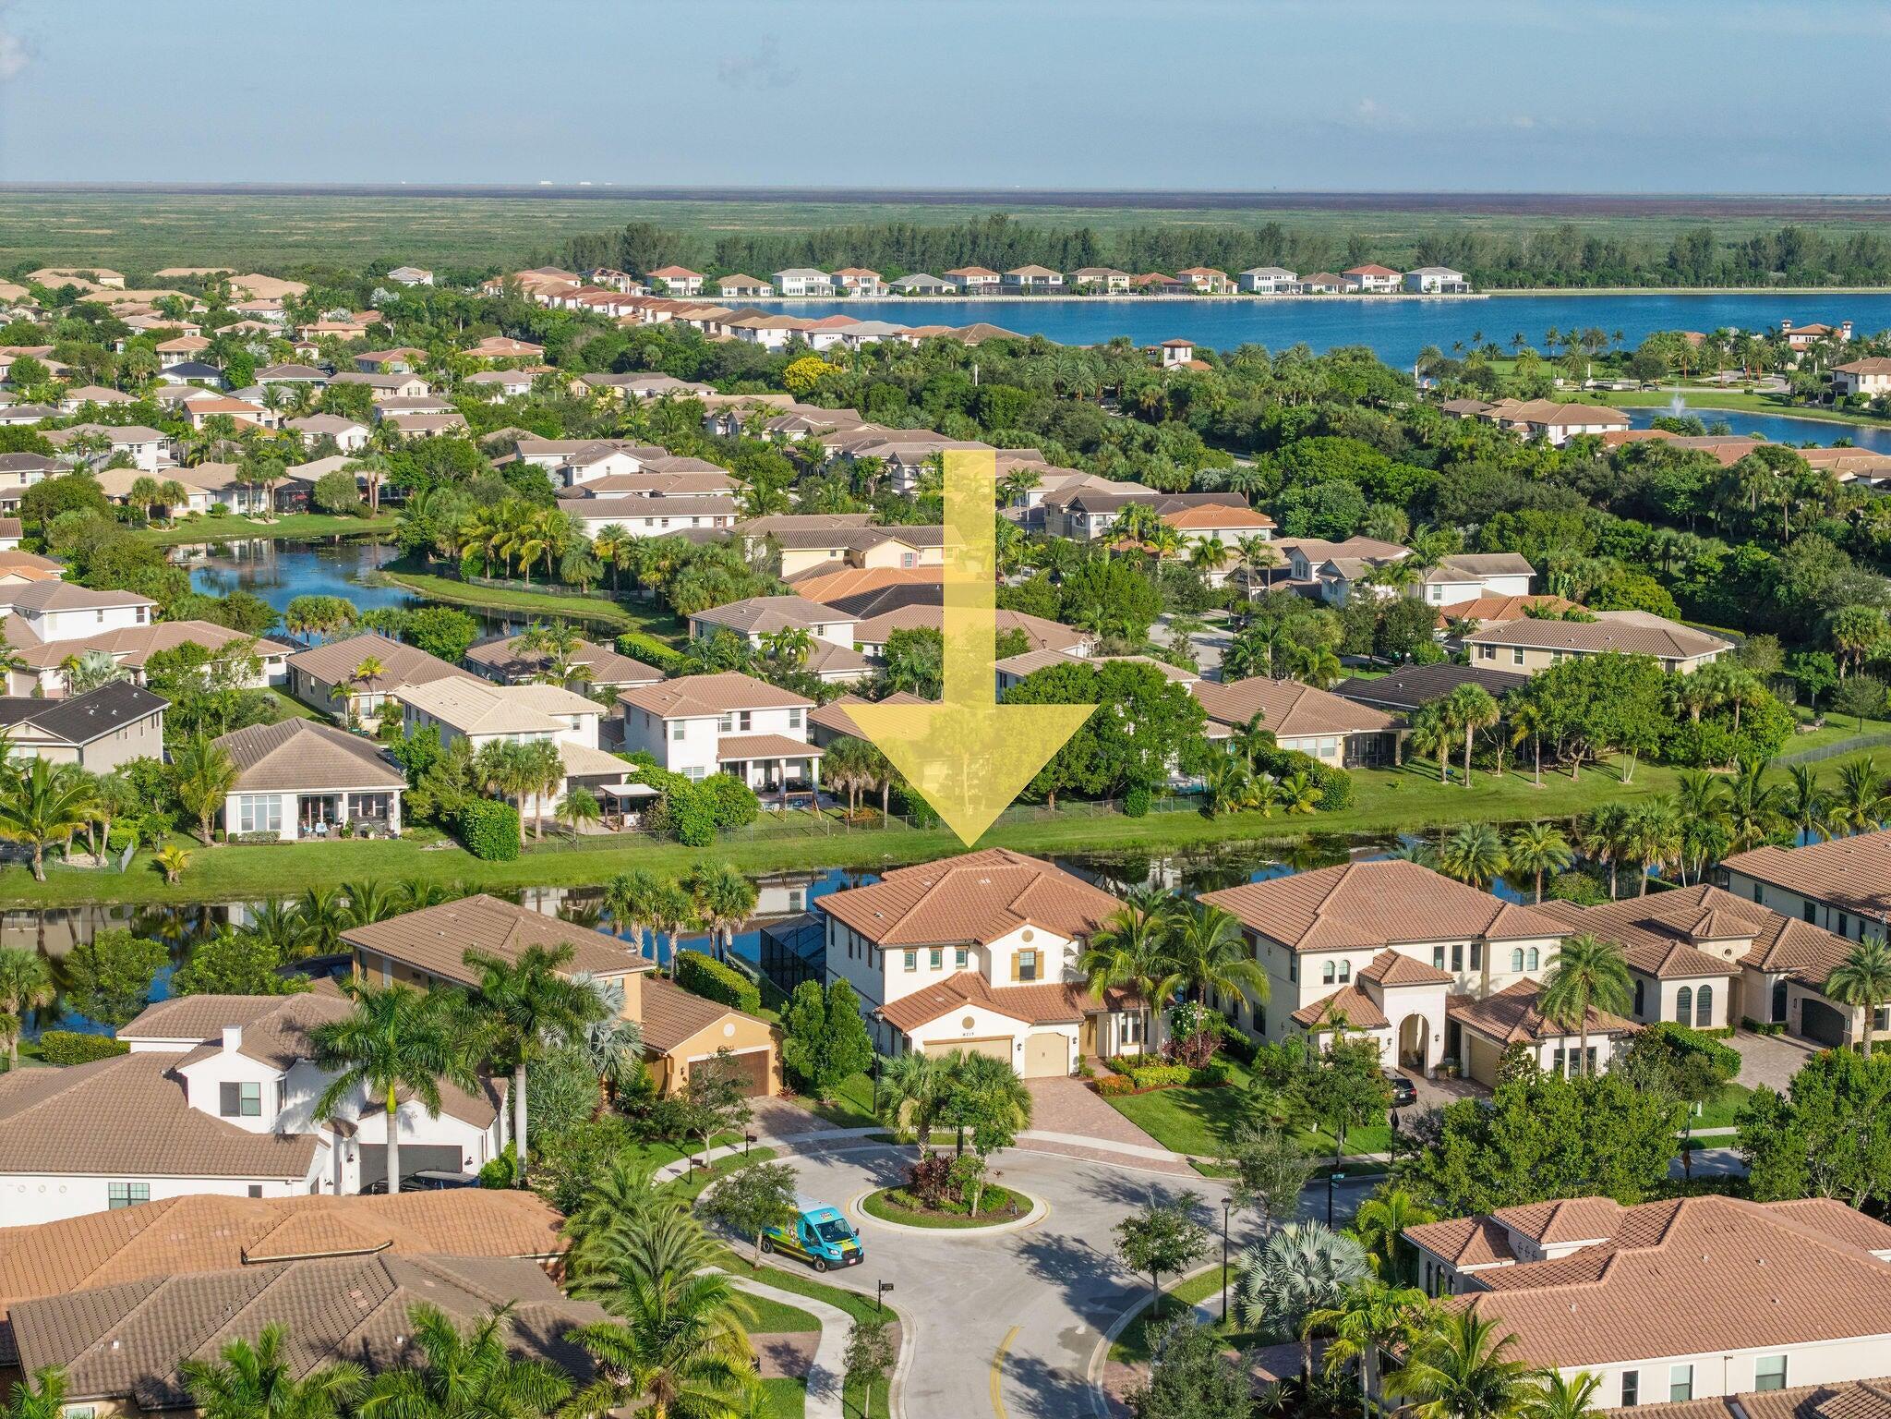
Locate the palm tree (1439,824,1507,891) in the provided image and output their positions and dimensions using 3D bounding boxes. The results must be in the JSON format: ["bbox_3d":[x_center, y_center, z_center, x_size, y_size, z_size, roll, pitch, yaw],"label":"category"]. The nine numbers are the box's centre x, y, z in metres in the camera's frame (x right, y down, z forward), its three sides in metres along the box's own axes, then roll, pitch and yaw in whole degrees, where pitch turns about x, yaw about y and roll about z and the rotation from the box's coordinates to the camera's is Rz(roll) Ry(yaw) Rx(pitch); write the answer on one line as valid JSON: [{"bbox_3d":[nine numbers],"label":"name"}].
[{"bbox_3d":[33.433,10.382,240.861,4.288,6.235,4.288,1,8,8],"label":"palm tree"}]

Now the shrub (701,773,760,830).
[{"bbox_3d":[-15.540,6.534,277.113,4.393,3.684,4.393,0,8,-3],"label":"shrub"}]

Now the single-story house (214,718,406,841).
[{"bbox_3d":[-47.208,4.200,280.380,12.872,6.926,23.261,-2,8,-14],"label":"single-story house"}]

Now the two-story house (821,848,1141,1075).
[{"bbox_3d":[2.166,13.347,211.730,16.507,9.127,24.081,-2,8,-17],"label":"two-story house"}]

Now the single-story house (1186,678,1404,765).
[{"bbox_3d":[28.501,0.460,329.050,13.300,6.000,27.000,-2,8,-20],"label":"single-story house"}]

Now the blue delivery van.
[{"bbox_3d":[-6.190,23.720,173.900,2.100,2.600,5.900,-7,11,-42],"label":"blue delivery van"}]

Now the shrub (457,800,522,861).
[{"bbox_3d":[-32.975,8.828,276.457,2.900,3.200,6.500,-3,8,-21],"label":"shrub"}]

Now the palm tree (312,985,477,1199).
[{"bbox_3d":[-25.260,18.310,175.280,7.520,12.000,7.520,0,8,0],"label":"palm tree"}]

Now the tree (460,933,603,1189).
[{"bbox_3d":[-19.202,16.485,176.408,6.434,11.291,6.434,-1,8,-6],"label":"tree"}]

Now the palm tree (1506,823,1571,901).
[{"bbox_3d":[37.947,10.253,243.424,4.239,5.831,4.239,2,8,9],"label":"palm tree"}]

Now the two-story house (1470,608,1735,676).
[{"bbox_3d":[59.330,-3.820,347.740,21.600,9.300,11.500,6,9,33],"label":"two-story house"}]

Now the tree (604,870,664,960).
[{"bbox_3d":[-19.180,13.200,234.710,3.630,6.830,3.630,0,8,0],"label":"tree"}]

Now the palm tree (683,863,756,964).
[{"bbox_3d":[-13.913,12.889,236.075,4.400,7.100,4.400,0,8,0],"label":"palm tree"}]

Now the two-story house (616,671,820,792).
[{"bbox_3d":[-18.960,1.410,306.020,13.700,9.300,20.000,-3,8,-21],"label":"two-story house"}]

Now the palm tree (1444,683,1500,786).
[{"bbox_3d":[42.562,2.077,310.429,4.300,8.300,4.300,0,8,0],"label":"palm tree"}]

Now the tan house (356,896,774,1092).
[{"bbox_3d":[-20.689,15.507,208.444,16.300,8.600,21.800,-5,10,-36],"label":"tan house"}]

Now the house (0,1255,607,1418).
[{"bbox_3d":[-24.229,24.752,149.903,23.500,6.300,15.800,-2,8,-18],"label":"house"}]

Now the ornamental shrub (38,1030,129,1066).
[{"bbox_3d":[-46.913,18.668,210.535,5.400,1.600,1.600,4,9,23],"label":"ornamental shrub"}]

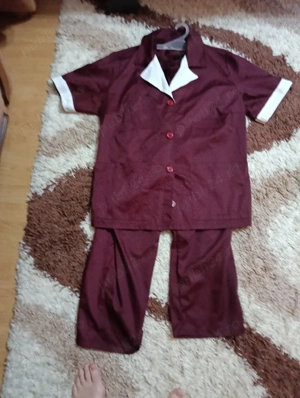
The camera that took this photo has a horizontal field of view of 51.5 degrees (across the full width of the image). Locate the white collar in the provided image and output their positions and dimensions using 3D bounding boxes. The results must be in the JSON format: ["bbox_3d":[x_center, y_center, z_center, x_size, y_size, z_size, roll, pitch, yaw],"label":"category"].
[{"bbox_3d":[0.067,-0.426,1.085,0.200,0.035,0.185,0,75,0],"label":"white collar"}]

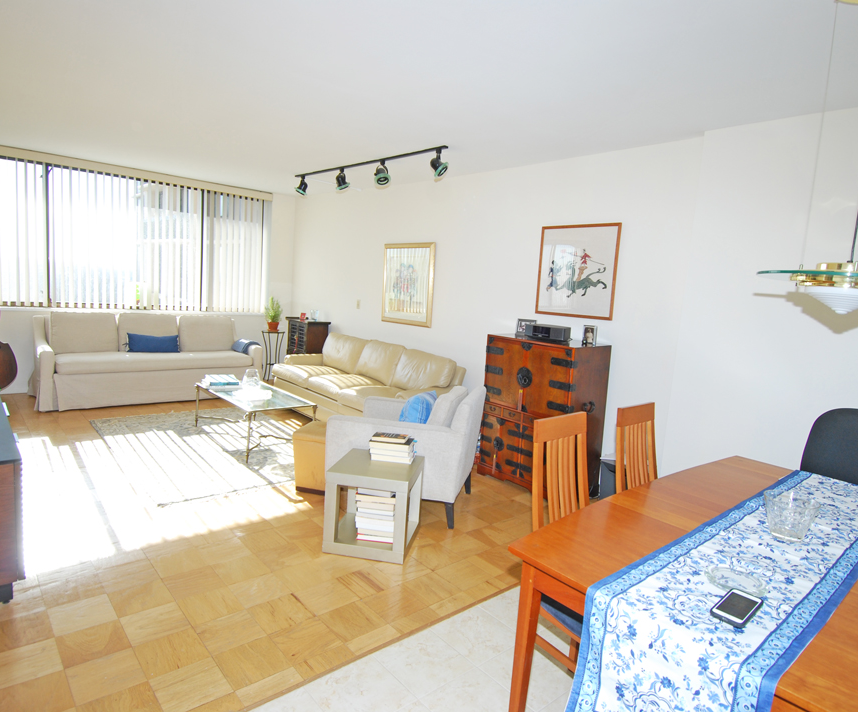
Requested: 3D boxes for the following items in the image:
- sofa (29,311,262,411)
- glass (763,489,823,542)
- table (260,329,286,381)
[{"bbox_3d":[-3.092,0.003,5.968,2.178,0.884,0.890,-2,9,-42],"label":"sofa"},{"bbox_3d":[1.178,0.529,1.742,0.160,0.126,0.160,-2,10,-42],"label":"glass"},{"bbox_3d":[-2.231,0.015,7.679,0.260,0.700,0.260,-2,10,-42],"label":"table"}]

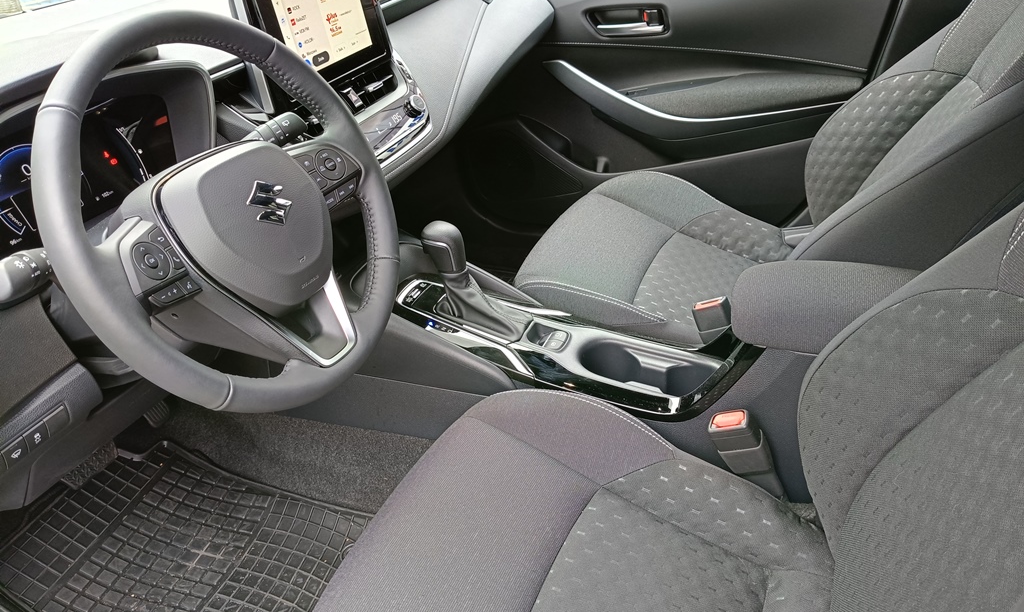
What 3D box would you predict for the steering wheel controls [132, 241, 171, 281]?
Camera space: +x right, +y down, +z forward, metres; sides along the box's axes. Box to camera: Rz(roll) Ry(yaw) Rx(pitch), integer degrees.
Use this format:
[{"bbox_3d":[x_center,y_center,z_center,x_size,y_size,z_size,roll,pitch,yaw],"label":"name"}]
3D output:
[{"bbox_3d":[-0.288,-0.035,0.611,0.009,0.031,0.029,-13,21,34],"label":"steering wheel controls"}]

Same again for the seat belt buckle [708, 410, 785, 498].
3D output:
[{"bbox_3d":[0.285,0.178,0.916,0.047,0.128,0.028,-23,19,37],"label":"seat belt buckle"}]

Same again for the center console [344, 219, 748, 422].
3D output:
[{"bbox_3d":[0.027,0.006,1.102,0.560,0.240,0.205,9,35,24],"label":"center console"}]

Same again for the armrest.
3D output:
[{"bbox_3d":[0.401,-0.005,0.891,0.280,0.066,0.155,9,35,24],"label":"armrest"}]

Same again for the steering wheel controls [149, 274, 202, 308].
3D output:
[{"bbox_3d":[-0.275,-0.011,0.624,0.013,0.017,0.043,-13,21,34],"label":"steering wheel controls"}]

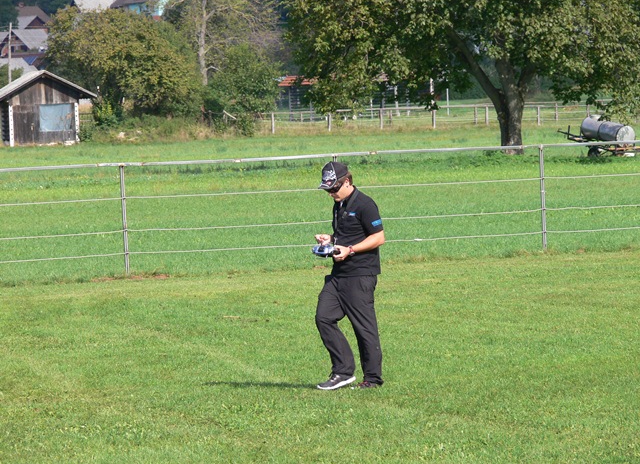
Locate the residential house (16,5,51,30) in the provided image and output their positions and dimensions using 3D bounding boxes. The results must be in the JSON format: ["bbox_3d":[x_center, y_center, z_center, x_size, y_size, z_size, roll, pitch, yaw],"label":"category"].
[{"bbox_3d":[-56.772,-41.262,1000.000,10.000,9.000,10.000,-3,2,-24],"label":"residential house"}]

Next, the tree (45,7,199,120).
[{"bbox_3d":[-11.079,-9.266,285.000,8.800,7.000,8.200,-3,2,0],"label":"tree"}]

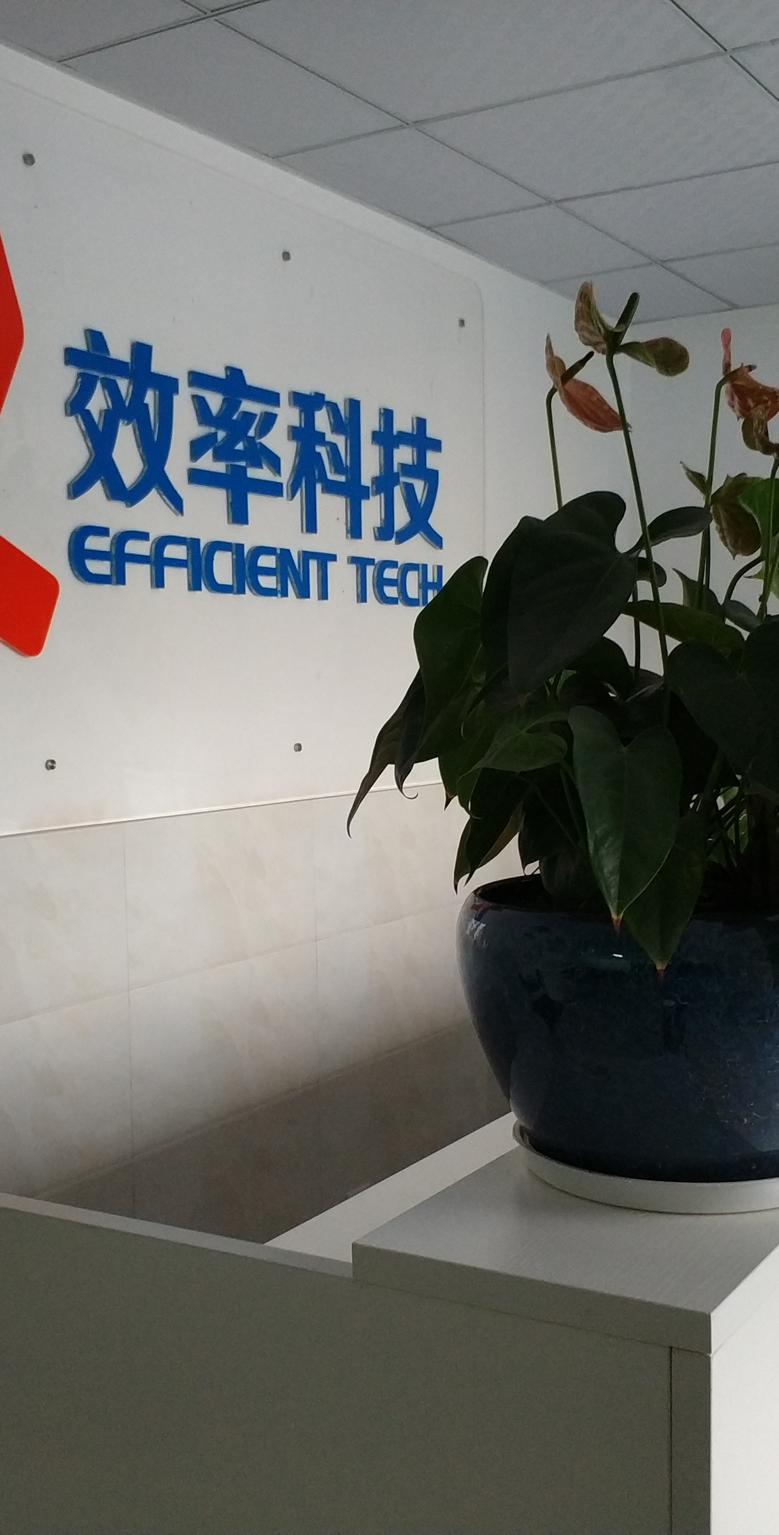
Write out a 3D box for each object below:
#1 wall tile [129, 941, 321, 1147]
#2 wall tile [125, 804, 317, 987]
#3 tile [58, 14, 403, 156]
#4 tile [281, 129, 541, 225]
[{"bbox_3d":[-0.307,0.525,3.079,0.012,0.299,0.597,1,4,32],"label":"wall tile"},{"bbox_3d":[-0.313,0.228,3.062,0.012,0.299,0.597,1,4,32],"label":"wall tile"},{"bbox_3d":[-0.249,-1.175,2.776,0.307,0.015,0.596,1,4,32],"label":"tile"},{"bbox_3d":[0.065,-1.226,3.331,0.314,0.015,0.605,1,4,32],"label":"tile"}]

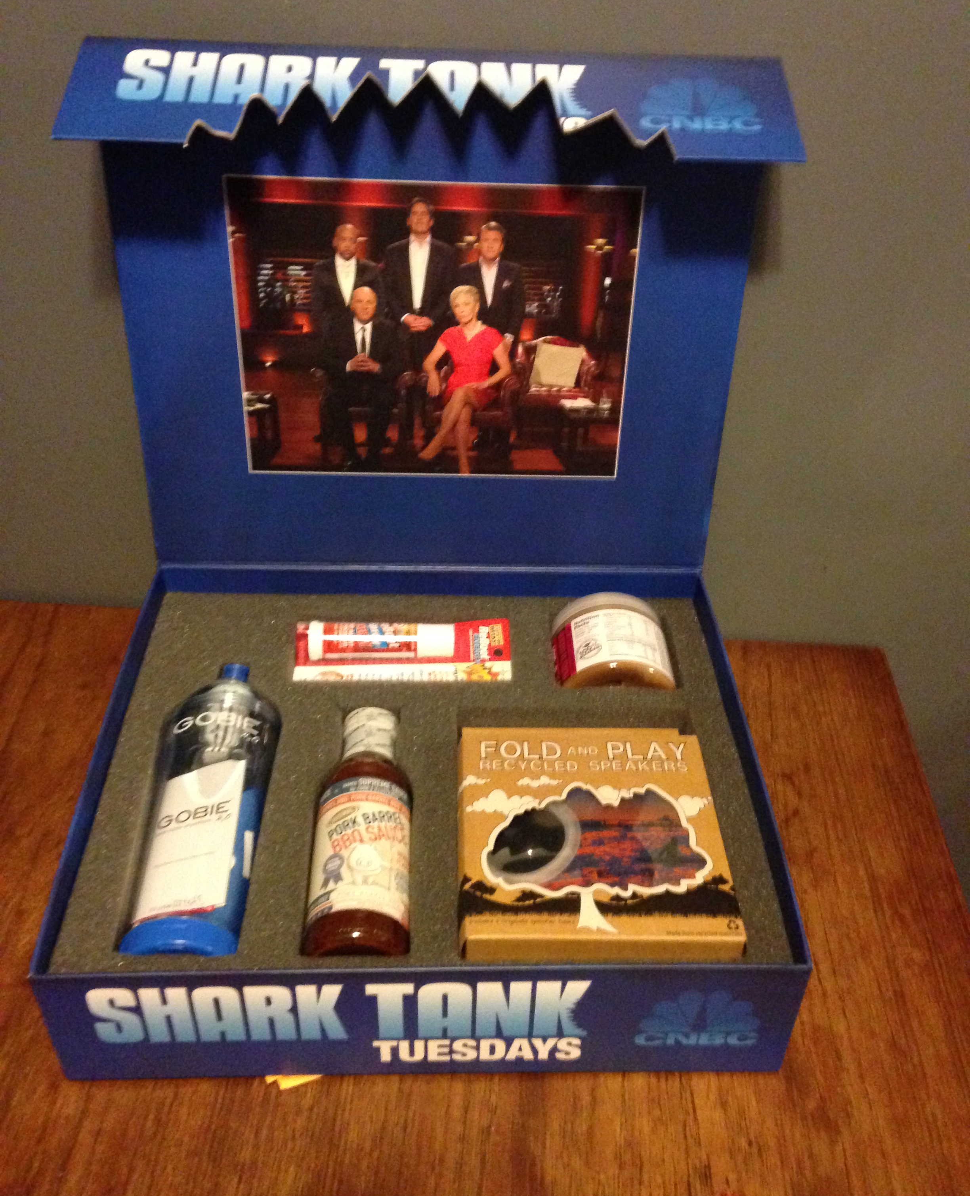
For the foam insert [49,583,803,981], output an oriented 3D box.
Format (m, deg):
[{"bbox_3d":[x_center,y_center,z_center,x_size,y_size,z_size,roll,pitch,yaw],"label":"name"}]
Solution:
[{"bbox_3d":[-0.037,0.137,0.844,0.410,0.078,0.352,0,38,-2],"label":"foam insert"}]

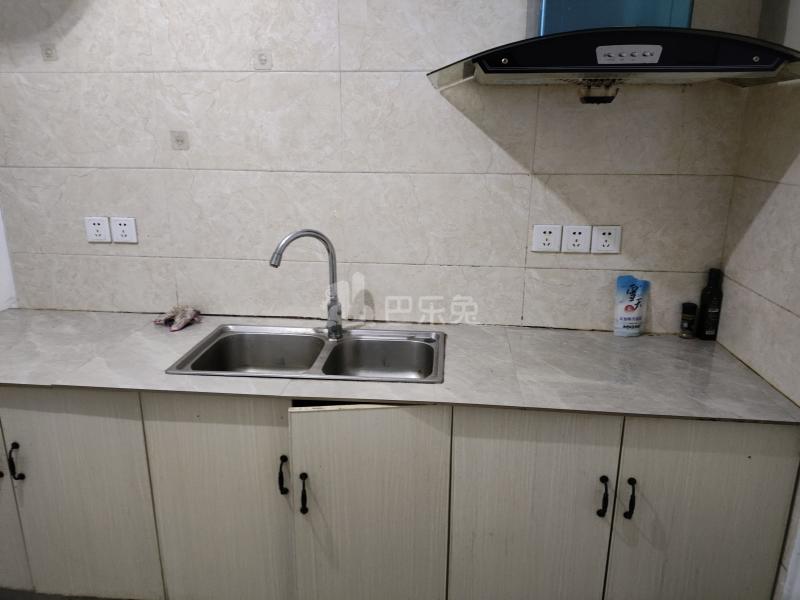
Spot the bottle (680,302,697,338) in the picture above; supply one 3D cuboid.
[{"bbox_3d":[0.927,0.069,1.848,0.045,0.104,0.045,2,16,6],"label":"bottle"}]

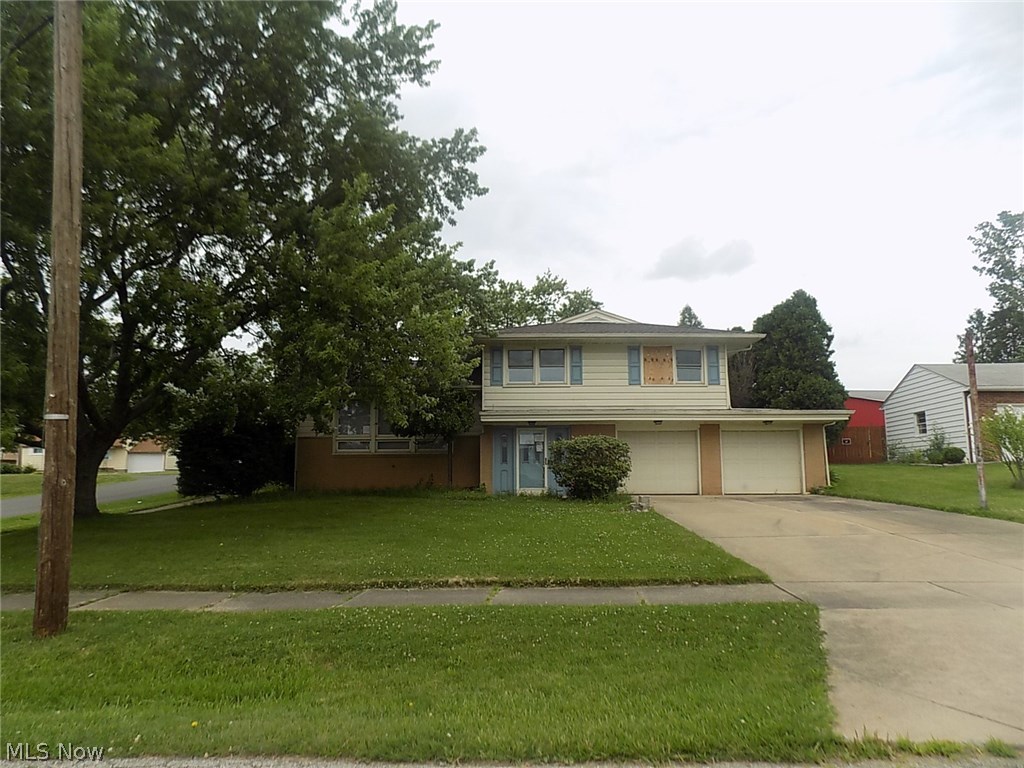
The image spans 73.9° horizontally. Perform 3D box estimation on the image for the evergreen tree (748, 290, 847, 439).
[{"bbox_3d":[14.013,-0.271,33.513,4.900,8.800,4.800,0,-7,0],"label":"evergreen tree"}]

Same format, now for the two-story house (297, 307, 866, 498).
[{"bbox_3d":[1.654,0.806,27.025,19.000,6.900,9.500,0,-8,1],"label":"two-story house"}]

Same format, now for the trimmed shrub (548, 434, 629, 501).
[{"bbox_3d":[2.388,2.591,21.242,2.500,1.950,2.350,0,-7,0],"label":"trimmed shrub"}]

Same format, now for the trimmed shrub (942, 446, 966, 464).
[{"bbox_3d":[17.009,2.748,26.154,0.920,0.720,0.920,0,-7,0],"label":"trimmed shrub"}]

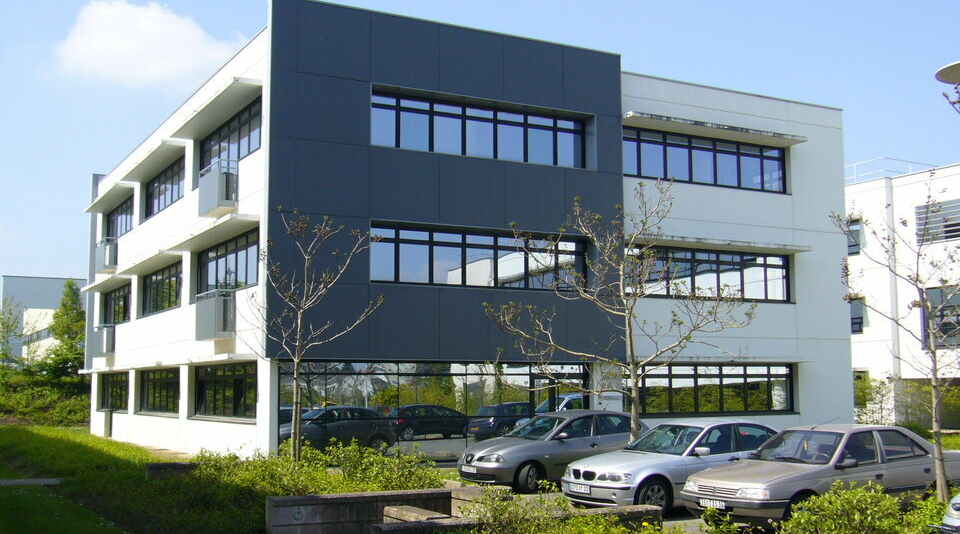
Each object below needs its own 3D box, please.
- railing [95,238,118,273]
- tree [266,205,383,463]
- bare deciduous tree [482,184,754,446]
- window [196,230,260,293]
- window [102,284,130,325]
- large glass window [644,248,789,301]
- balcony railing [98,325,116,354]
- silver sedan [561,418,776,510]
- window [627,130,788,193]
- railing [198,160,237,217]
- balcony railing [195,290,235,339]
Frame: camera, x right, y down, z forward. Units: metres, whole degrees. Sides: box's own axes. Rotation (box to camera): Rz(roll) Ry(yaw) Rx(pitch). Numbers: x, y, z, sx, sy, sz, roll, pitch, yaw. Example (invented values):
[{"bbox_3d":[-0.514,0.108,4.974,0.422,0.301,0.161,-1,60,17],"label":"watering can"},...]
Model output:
[{"bbox_3d":[-15.046,-0.413,42.459,0.500,1.250,1.950,3,-7,-29],"label":"railing"},{"bbox_3d":[-3.225,1.588,21.097,2.700,5.400,2.600,0,-6,0],"label":"tree"},{"bbox_3d":[2.575,1.289,18.941,4.800,5.640,4.400,0,-6,0],"label":"bare deciduous tree"},{"bbox_3d":[-6.535,-0.012,27.546,0.200,1.470,6.000,3,-7,-29],"label":"window"},{"bbox_3d":[-14.460,1.559,42.249,0.200,1.500,6.400,3,-7,-29],"label":"window"},{"bbox_3d":[6.527,0.189,29.863,6.180,1.440,0.200,3,-7,-29],"label":"large glass window"},{"bbox_3d":[-15.017,2.973,42.080,0.500,1.180,1.950,3,-7,-29],"label":"balcony railing"},{"bbox_3d":[3.453,3.214,17.191,4.471,1.415,1.770,3,-7,-30],"label":"silver sedan"},{"bbox_3d":[7.040,-3.287,32.676,6.700,1.530,0.200,3,-7,-29],"label":"window"},{"bbox_3d":[-7.077,-2.075,28.544,0.500,1.250,1.950,3,-7,-29],"label":"railing"},{"bbox_3d":[-6.652,1.256,26.584,0.500,1.170,1.860,3,-7,-29],"label":"balcony railing"}]

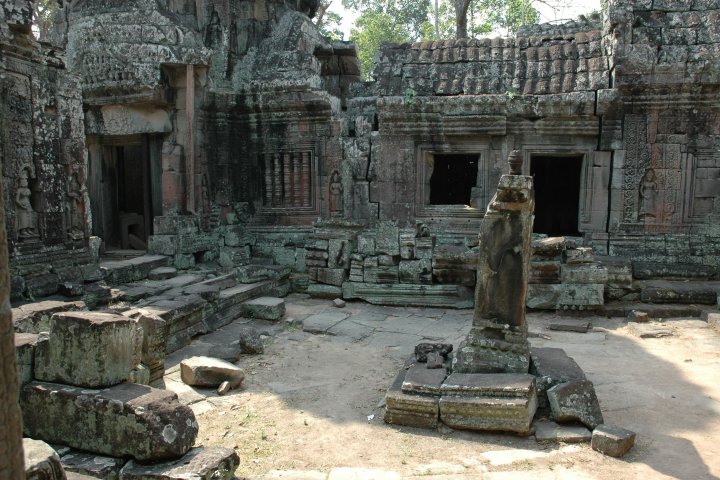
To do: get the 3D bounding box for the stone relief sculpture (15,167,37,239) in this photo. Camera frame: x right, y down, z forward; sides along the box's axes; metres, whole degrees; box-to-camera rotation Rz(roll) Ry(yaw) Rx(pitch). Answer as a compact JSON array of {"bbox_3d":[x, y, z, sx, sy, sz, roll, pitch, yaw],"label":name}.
[{"bbox_3d":[-4.618,-0.506,7.486,0.165,1.001,0.311,1,5,13],"label":"stone relief sculpture"}]

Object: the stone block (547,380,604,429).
[{"bbox_3d":[2.120,1.601,5.375,0.460,0.360,0.360,2,7,20],"label":"stone block"}]

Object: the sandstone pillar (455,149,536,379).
[{"bbox_3d":[1.400,0.211,5.724,0.720,2.280,0.580,1,7,8],"label":"sandstone pillar"}]

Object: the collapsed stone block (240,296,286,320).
[{"bbox_3d":[-1.660,1.200,9.456,0.600,0.200,0.580,3,7,22],"label":"collapsed stone block"}]

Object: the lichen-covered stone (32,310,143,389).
[{"bbox_3d":[-2.057,0.822,4.103,0.622,0.447,0.389,1,5,14],"label":"lichen-covered stone"}]

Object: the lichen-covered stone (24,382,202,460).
[{"bbox_3d":[-2.050,1.455,4.481,1.360,0.380,0.460,2,7,14],"label":"lichen-covered stone"}]

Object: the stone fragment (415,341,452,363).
[{"bbox_3d":[0.663,1.010,4.861,0.321,0.136,0.185,1,5,14],"label":"stone fragment"}]

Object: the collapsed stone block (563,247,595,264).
[{"bbox_3d":[3.532,0.247,8.750,0.467,0.253,0.389,1,5,12],"label":"collapsed stone block"}]

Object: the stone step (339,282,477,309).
[{"bbox_3d":[0.930,1.005,10.339,2.400,0.380,0.450,2,7,16],"label":"stone step"}]

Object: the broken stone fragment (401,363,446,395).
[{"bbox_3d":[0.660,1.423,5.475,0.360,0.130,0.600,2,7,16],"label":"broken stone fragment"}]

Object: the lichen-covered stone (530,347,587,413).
[{"bbox_3d":[2.130,1.513,5.868,0.480,0.380,0.850,1,7,12],"label":"lichen-covered stone"}]

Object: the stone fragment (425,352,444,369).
[{"bbox_3d":[0.647,1.044,4.686,0.156,0.117,0.126,1,5,14],"label":"stone fragment"}]

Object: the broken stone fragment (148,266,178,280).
[{"bbox_3d":[-3.750,0.633,10.295,0.450,0.130,0.420,3,7,25],"label":"broken stone fragment"}]

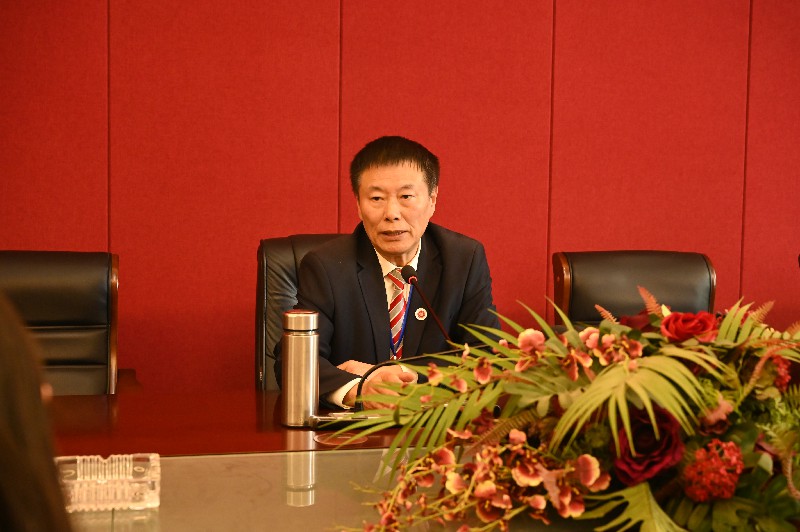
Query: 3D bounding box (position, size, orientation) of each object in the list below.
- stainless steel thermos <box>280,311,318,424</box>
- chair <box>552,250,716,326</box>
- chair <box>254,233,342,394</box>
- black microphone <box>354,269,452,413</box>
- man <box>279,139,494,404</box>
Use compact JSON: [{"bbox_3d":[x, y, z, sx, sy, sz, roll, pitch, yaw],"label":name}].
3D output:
[{"bbox_3d":[-0.193,0.197,2.144,0.073,0.217,0.073,1,4,0],"label":"stainless steel thermos"},{"bbox_3d":[0.763,0.487,3.142,0.600,1.034,0.640,0,4,-13],"label":"chair"},{"bbox_3d":[-0.089,0.469,2.883,0.620,1.078,0.680,0,4,-13],"label":"chair"},{"bbox_3d":[0.005,0.145,2.190,0.190,0.290,0.140,-1,4,-21],"label":"black microphone"},{"bbox_3d":[-0.033,0.367,2.605,0.530,1.322,0.750,0,4,-7],"label":"man"}]

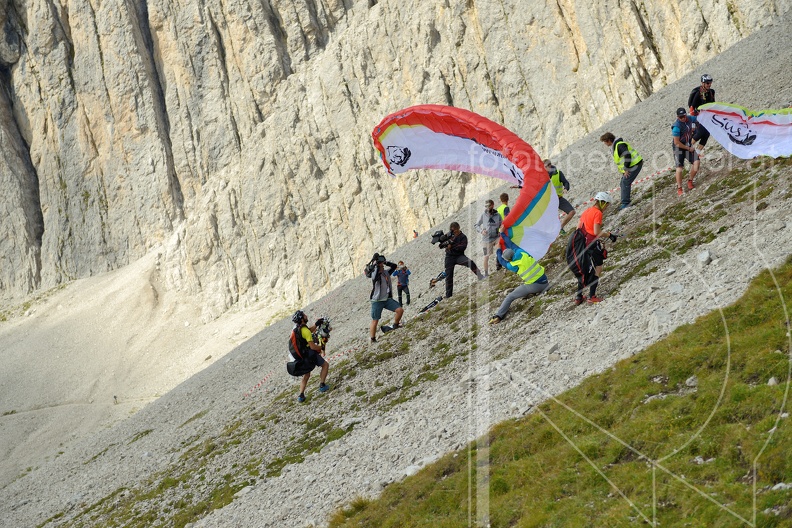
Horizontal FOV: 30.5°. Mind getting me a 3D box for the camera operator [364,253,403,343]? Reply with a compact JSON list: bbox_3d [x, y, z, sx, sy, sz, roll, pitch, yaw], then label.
[{"bbox_3d":[-0.233,0.678,29.400,0.700,1.800,0.620,0,0,-20],"label":"camera operator"}]

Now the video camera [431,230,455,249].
[{"bbox_3d":[1.036,-0.540,32.000,0.280,0.320,0.560,0,15,45],"label":"video camera"}]

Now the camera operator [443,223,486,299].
[{"bbox_3d":[1.564,-0.081,33.400,0.620,1.740,0.820,-3,5,-38],"label":"camera operator"}]

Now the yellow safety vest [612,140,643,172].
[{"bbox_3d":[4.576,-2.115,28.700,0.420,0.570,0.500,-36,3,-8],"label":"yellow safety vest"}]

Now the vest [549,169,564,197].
[{"bbox_3d":[3.515,-1.796,32.200,0.500,0.620,0.320,-6,5,30],"label":"vest"}]

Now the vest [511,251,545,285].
[{"bbox_3d":[2.409,0.064,26.500,0.460,0.600,0.300,-39,-26,-13],"label":"vest"}]

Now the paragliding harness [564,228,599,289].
[{"bbox_3d":[2.939,-0.087,23.000,0.500,0.940,0.480,-1,4,-15],"label":"paragliding harness"}]

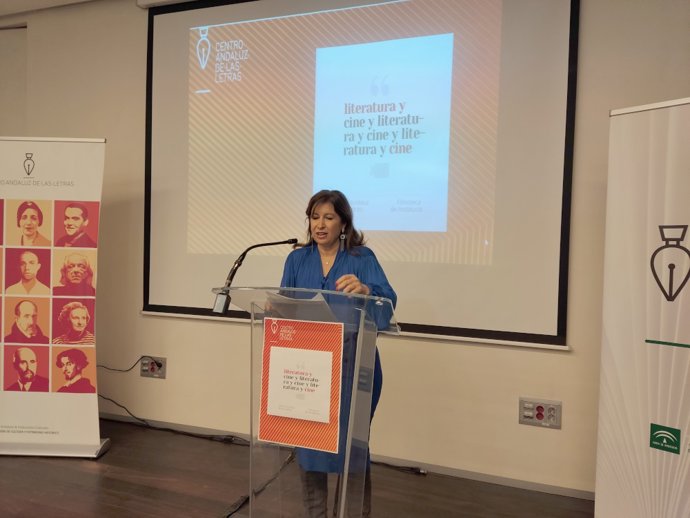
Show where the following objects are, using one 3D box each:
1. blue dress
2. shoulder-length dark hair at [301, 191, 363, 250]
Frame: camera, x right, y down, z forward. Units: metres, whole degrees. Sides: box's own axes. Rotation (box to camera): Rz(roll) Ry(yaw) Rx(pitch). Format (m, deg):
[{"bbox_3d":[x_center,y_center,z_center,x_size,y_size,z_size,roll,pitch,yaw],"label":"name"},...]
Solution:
[{"bbox_3d":[-0.026,0.415,2.090,0.460,0.950,0.360,2,1,23],"label":"blue dress"},{"bbox_3d":[-0.046,-0.153,2.080,0.220,0.260,0.230,2,1,26],"label":"shoulder-length dark hair"}]

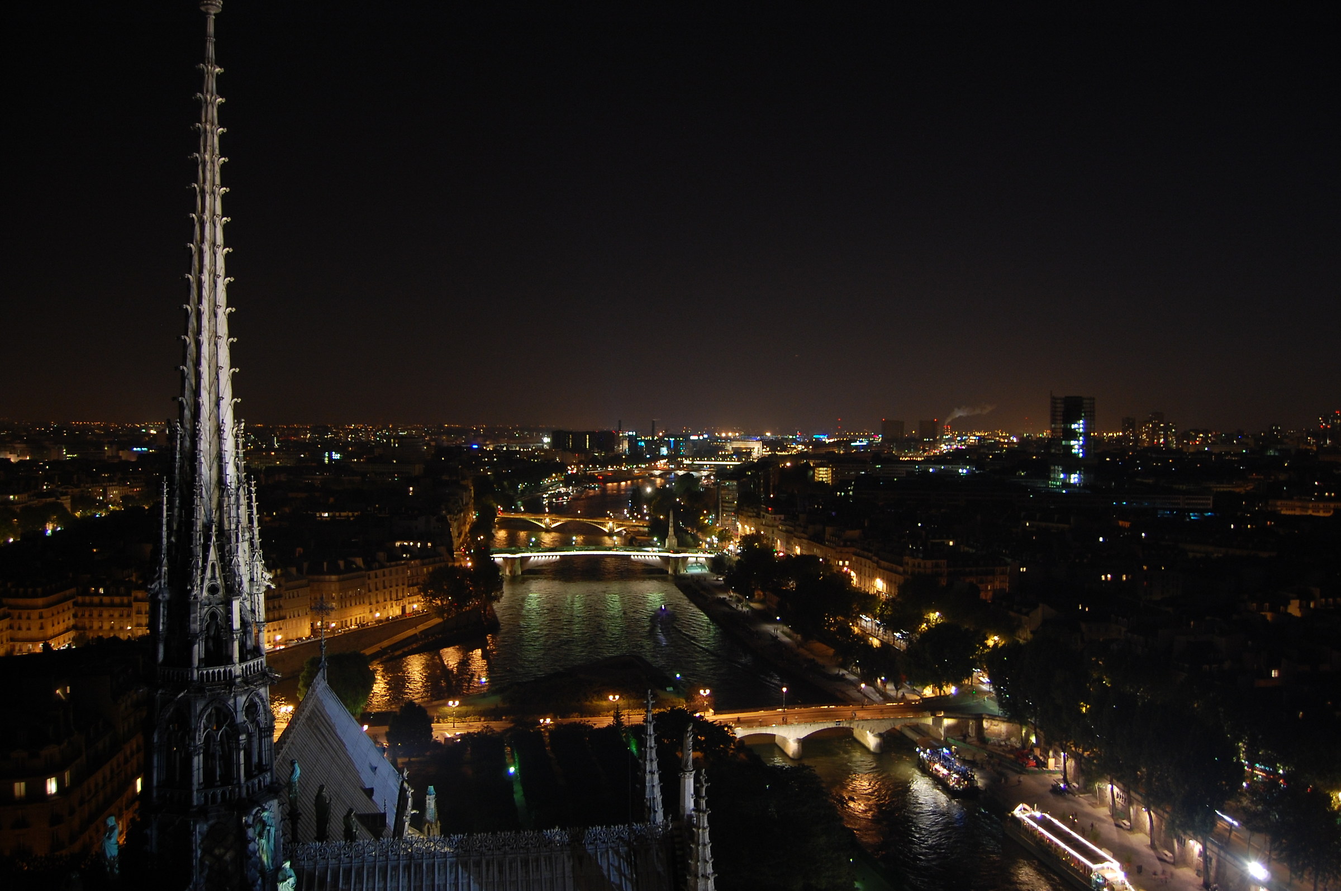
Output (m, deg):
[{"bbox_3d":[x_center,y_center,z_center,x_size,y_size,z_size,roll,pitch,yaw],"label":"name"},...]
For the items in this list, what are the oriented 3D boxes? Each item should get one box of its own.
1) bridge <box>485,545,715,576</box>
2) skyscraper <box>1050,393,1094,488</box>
[{"bbox_3d":[-37.946,59.421,524.666,118.000,12.800,23.000,0,1,-3],"label":"bridge"},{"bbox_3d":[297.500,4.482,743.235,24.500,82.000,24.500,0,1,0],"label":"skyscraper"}]

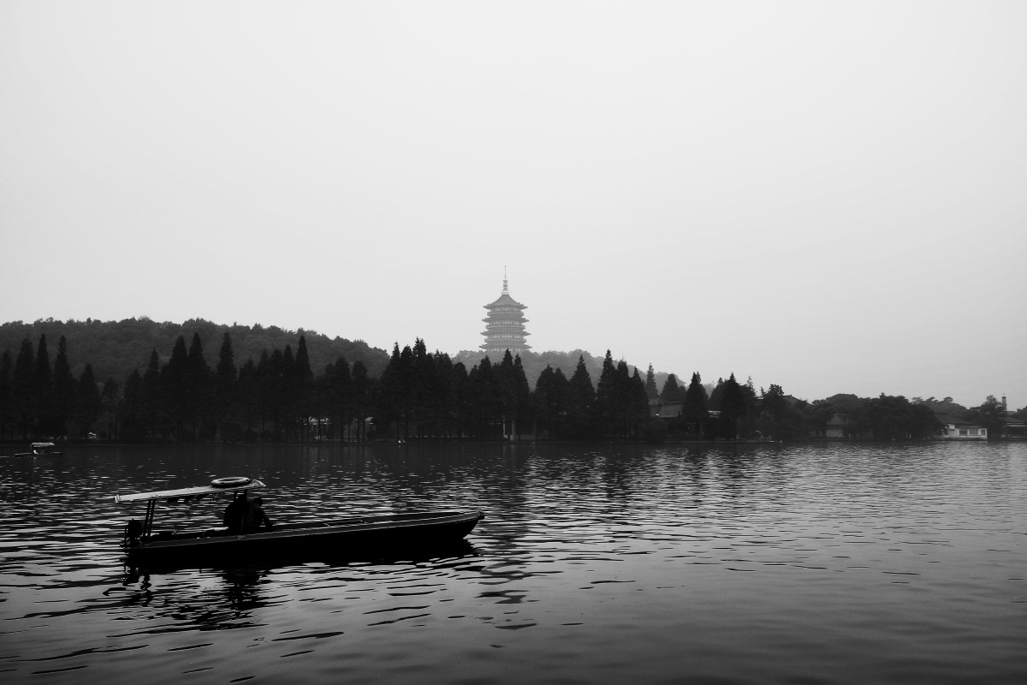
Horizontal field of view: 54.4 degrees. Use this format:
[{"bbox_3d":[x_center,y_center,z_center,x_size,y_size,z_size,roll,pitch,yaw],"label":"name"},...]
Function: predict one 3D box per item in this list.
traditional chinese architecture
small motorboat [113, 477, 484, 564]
[{"bbox_3d":[-4.320,-8.613,556.776,32.000,69.000,32.000,0,-5,0],"label":"traditional chinese architecture"},{"bbox_3d":[-4.058,3.450,20.283,7.503,1.480,1.600,2,-6,-24],"label":"small motorboat"}]

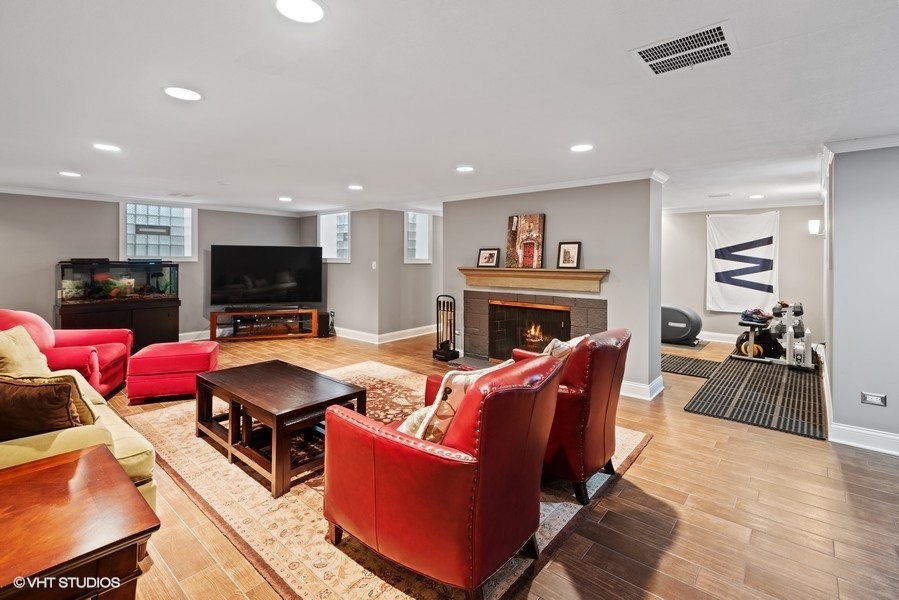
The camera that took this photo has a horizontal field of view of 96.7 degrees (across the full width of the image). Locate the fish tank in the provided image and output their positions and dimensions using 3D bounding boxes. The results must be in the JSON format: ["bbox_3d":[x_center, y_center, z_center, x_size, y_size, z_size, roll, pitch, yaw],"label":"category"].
[{"bbox_3d":[-4.562,-0.256,5.572,0.420,0.550,1.230,3,5,41],"label":"fish tank"}]

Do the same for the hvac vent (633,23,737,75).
[{"bbox_3d":[0.942,-0.986,1.595,0.320,0.020,0.310,3,5,41],"label":"hvac vent"}]

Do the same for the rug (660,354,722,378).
[{"bbox_3d":[2.793,0.795,5.123,1.050,0.020,0.900,4,6,40],"label":"rug"}]

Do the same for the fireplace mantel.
[{"bbox_3d":[0.869,-0.236,4.510,1.822,0.235,0.170,4,6,40],"label":"fireplace mantel"}]

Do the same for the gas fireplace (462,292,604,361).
[{"bbox_3d":[0.957,0.393,4.721,1.840,0.935,0.280,3,5,42],"label":"gas fireplace"}]

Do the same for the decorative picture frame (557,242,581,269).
[{"bbox_3d":[1.275,-0.471,4.254,0.238,0.285,0.030,3,-6,42],"label":"decorative picture frame"}]

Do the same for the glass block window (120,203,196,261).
[{"bbox_3d":[-4.439,-1.013,6.137,0.130,0.860,0.970,3,5,41],"label":"glass block window"}]

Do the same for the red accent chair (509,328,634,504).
[{"bbox_3d":[0.612,0.623,2.636,0.910,0.910,0.750,3,5,40],"label":"red accent chair"}]

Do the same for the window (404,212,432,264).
[{"bbox_3d":[-0.567,-1.060,6.926,0.130,0.870,0.681,4,6,40],"label":"window"}]

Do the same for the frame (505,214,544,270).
[{"bbox_3d":[0.871,-0.671,4.604,0.450,0.605,0.045,3,0,42],"label":"frame"}]

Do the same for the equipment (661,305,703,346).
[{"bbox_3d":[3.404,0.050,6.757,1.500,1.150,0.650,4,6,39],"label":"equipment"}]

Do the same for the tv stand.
[{"bbox_3d":[-3.086,0.384,6.811,1.680,0.470,0.460,-1,5,-14],"label":"tv stand"}]

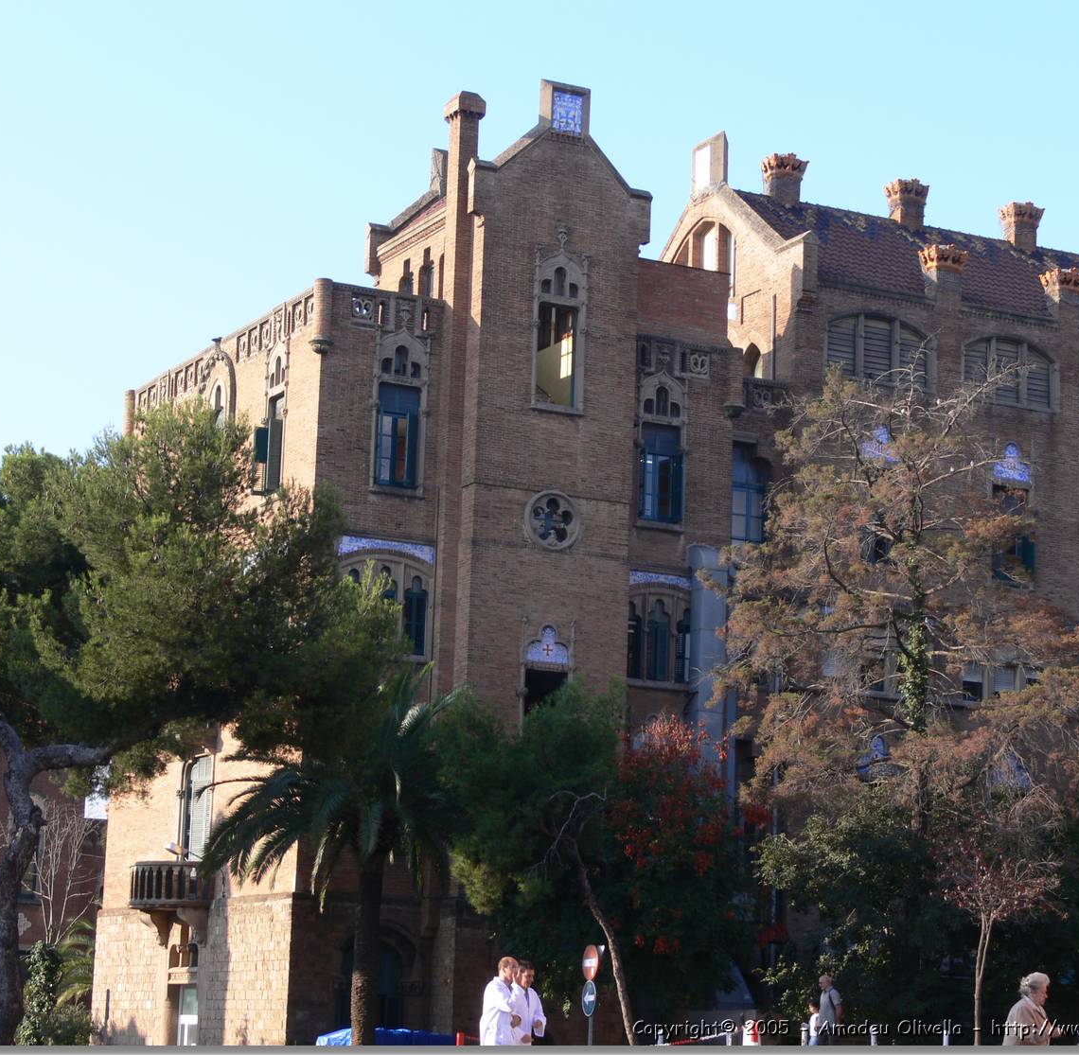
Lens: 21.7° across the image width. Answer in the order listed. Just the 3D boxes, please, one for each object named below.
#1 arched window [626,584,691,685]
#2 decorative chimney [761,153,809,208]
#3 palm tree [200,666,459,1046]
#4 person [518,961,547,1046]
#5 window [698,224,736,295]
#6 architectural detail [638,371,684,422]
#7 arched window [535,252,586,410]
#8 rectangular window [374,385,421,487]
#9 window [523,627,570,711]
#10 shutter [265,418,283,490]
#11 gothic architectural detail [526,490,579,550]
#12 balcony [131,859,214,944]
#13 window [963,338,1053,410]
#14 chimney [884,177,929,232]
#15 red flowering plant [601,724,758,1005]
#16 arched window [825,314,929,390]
[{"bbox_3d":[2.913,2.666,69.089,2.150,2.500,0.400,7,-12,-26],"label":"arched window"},{"bbox_3d":[6.838,-9.715,78.606,1.000,1.470,0.950,7,-11,-26],"label":"decorative chimney"},{"bbox_3d":[-3.739,6.280,53.015,5.100,7.318,5.000,2,-10,0],"label":"palm tree"},{"bbox_3d":[-0.132,4.894,26.117,0.500,1.730,0.360,11,-13,-40],"label":"person"},{"bbox_3d":[4.788,-7.257,77.007,0.300,2.200,2.200,7,-11,-26],"label":"window"},{"bbox_3d":[3.014,-3.250,70.093,1.350,1.320,0.350,7,-12,-26],"label":"architectural detail"},{"bbox_3d":[0.458,-4.692,67.285,1.370,4.000,0.400,7,-12,-26],"label":"arched window"},{"bbox_3d":[-3.286,-2.120,65.052,1.070,2.380,0.250,7,-11,-26],"label":"rectangular window"},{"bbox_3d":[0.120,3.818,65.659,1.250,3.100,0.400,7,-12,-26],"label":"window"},{"bbox_3d":[-6.199,-1.690,65.774,0.400,1.740,0.060,7,-11,-26],"label":"shutter"},{"bbox_3d":[0.302,-0.171,64.859,1.420,1.380,0.250,7,-11,-26],"label":"gothic architectural detail"},{"bbox_3d":[-9.117,9.261,69.109,1.150,2.050,3.100,7,-12,-26],"label":"balcony"},{"bbox_3d":[12.496,-4.144,75.017,2.950,1.800,0.250,7,-11,-26],"label":"window"},{"bbox_3d":[10.684,-9.332,81.972,1.020,1.360,0.880,7,-12,-26],"label":"chimney"},{"bbox_3d":[2.698,7.059,55.939,3.100,6.670,3.000,2,-10,0],"label":"red flowering plant"},{"bbox_3d":[8.983,-4.664,75.006,3.300,2.020,0.400,7,-12,-26],"label":"arched window"}]

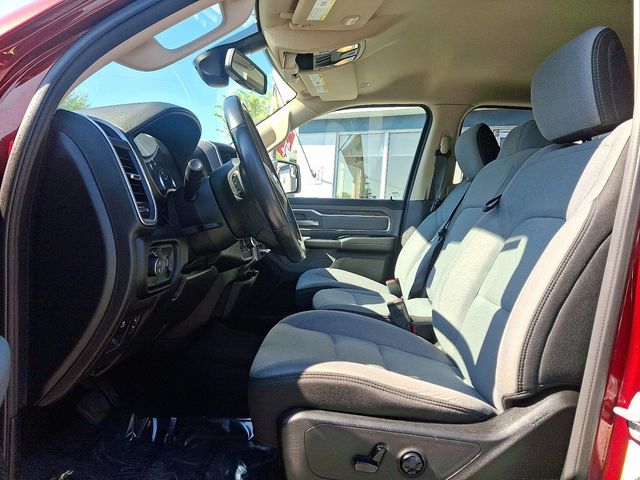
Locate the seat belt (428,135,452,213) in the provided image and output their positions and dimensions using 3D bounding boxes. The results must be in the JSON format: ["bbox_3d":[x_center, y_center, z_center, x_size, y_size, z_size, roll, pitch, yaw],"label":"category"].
[{"bbox_3d":[0.566,-0.312,2.170,0.065,0.390,0.055,9,8,-1],"label":"seat belt"}]

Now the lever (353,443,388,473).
[{"bbox_3d":[0.079,0.334,0.710,0.052,0.042,0.025,4,-1,0],"label":"lever"}]

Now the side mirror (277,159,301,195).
[{"bbox_3d":[-0.205,-0.345,2.560,0.115,0.185,0.230,4,-1,27],"label":"side mirror"}]

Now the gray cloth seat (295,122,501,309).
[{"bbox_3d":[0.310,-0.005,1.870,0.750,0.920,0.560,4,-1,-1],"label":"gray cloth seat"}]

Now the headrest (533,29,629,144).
[{"bbox_3d":[0.580,-0.331,1.020,0.120,0.200,0.265,2,-1,-1],"label":"headrest"}]

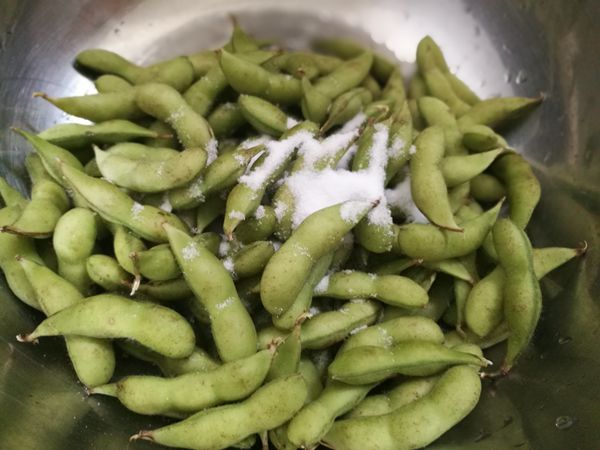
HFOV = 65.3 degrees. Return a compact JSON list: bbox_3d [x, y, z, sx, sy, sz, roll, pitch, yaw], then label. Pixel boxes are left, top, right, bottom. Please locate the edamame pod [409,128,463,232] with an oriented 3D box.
[{"bbox_3d":[0.055,-0.021,0.194,0.017,0.013,0.053,3,55,-1],"label":"edamame pod"}]

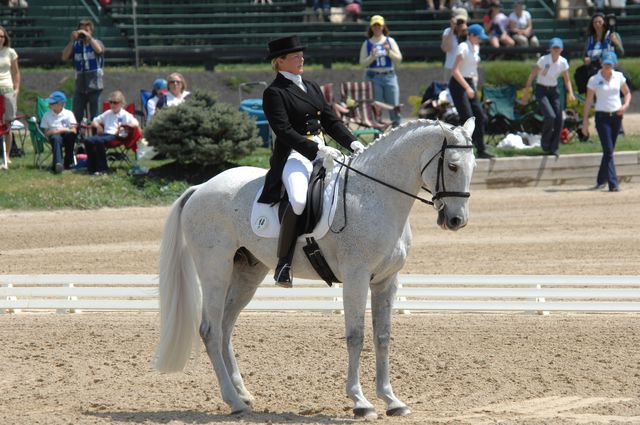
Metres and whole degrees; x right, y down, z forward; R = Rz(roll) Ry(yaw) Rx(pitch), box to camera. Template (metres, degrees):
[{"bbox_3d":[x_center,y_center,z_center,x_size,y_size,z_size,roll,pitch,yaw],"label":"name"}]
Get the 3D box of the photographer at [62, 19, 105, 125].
[{"bbox_3d":[-2.942,-1.517,79.500,0.560,1.780,0.480,1,3,13],"label":"photographer"}]

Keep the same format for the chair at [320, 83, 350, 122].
[{"bbox_3d":[0.115,-1.340,86.500,0.660,0.850,0.660,-1,3,-33],"label":"chair"}]

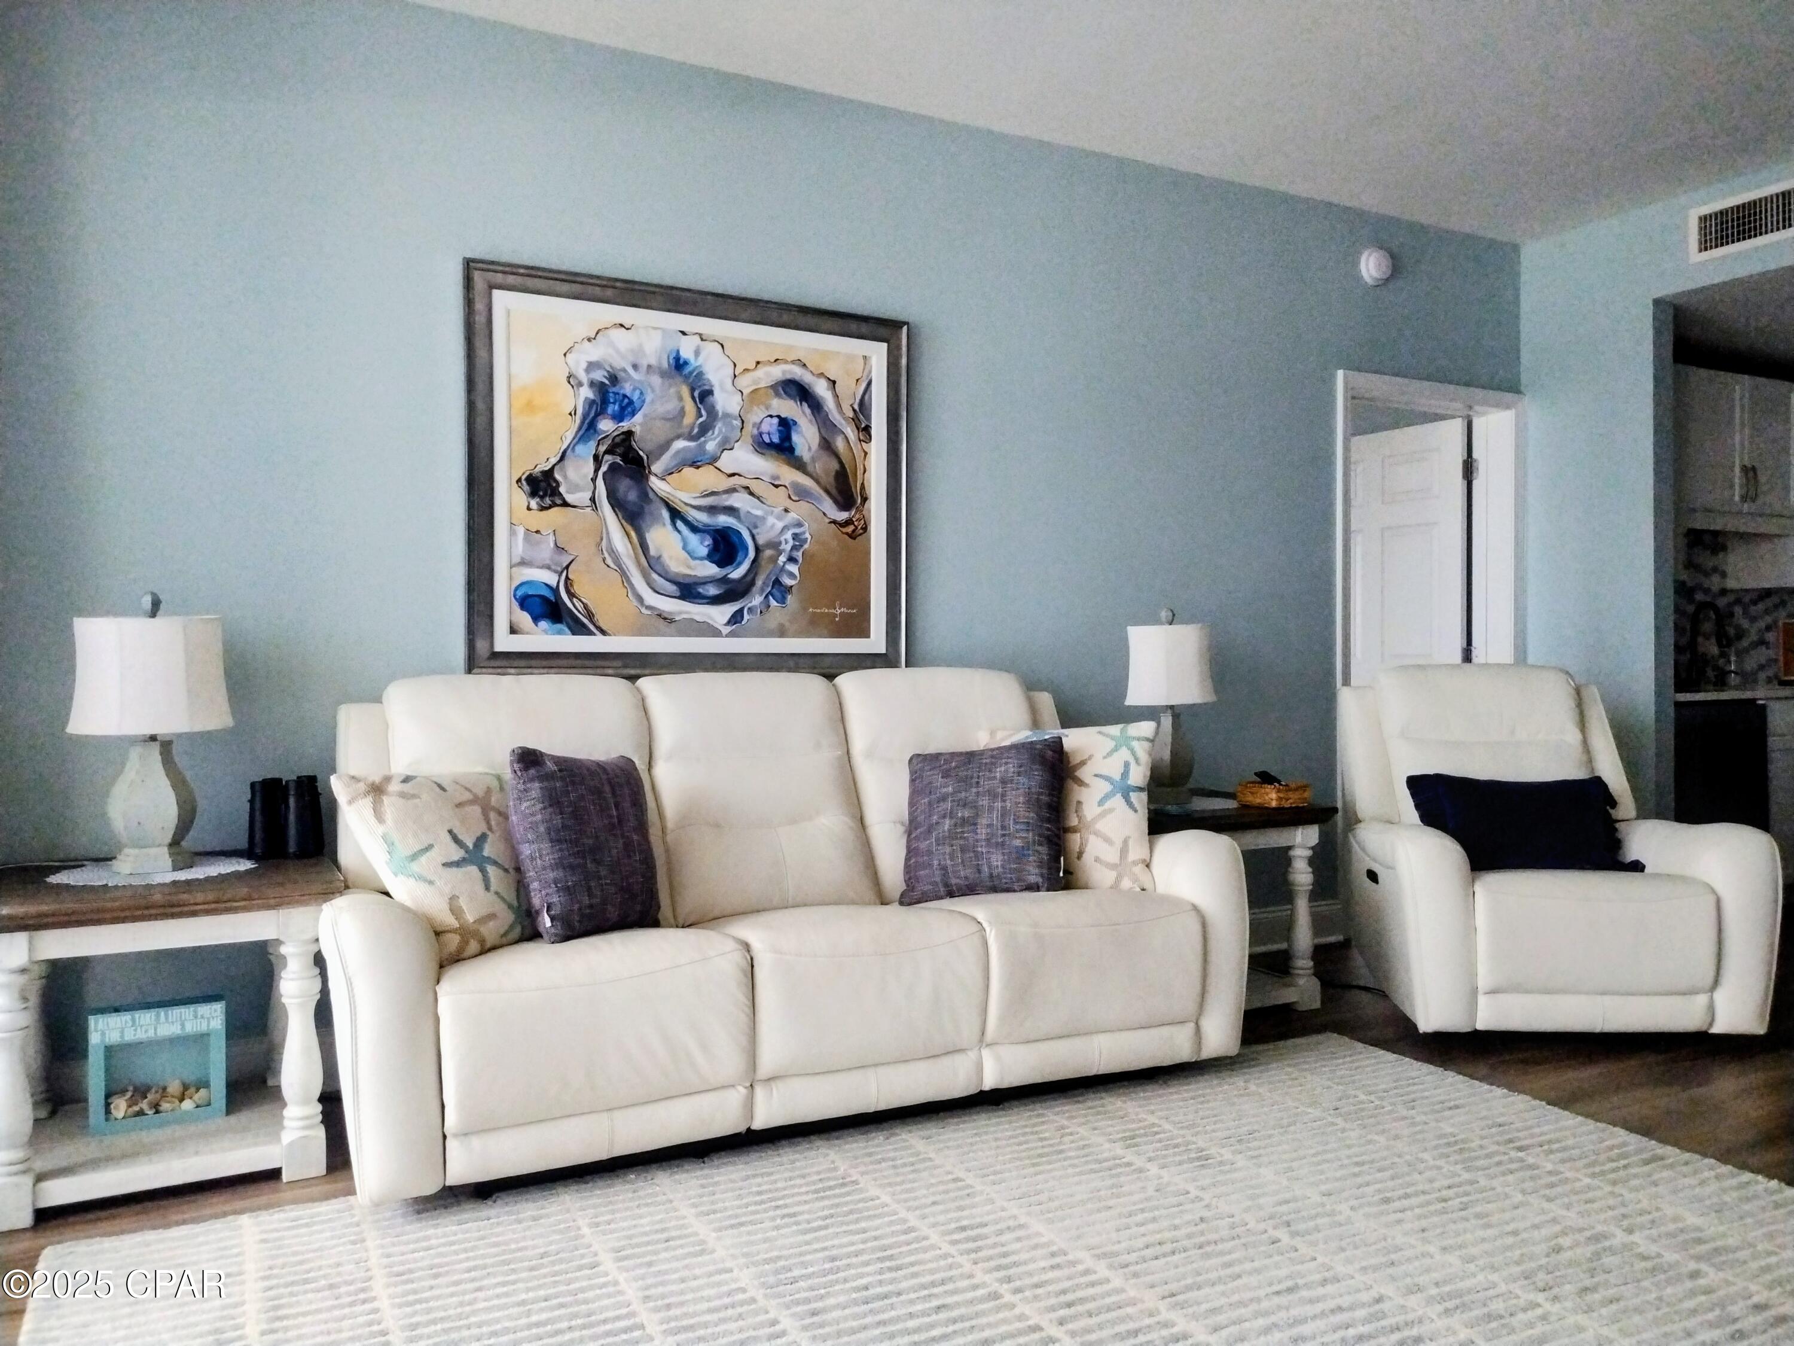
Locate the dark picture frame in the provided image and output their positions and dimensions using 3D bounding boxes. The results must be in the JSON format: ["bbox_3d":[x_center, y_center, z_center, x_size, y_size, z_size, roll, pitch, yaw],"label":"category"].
[{"bbox_3d":[-0.543,-0.535,3.690,1.300,1.095,0.045,0,1,-27],"label":"dark picture frame"}]

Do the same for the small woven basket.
[{"bbox_3d":[1.142,0.370,3.963,0.165,0.060,0.165,0,1,-27],"label":"small woven basket"}]

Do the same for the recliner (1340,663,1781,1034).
[{"bbox_3d":[1.907,0.491,3.955,1.000,1.020,0.950,0,1,4],"label":"recliner"}]

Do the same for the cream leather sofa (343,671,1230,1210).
[{"bbox_3d":[-0.281,0.506,3.255,2.180,1.015,0.950,0,1,-26],"label":"cream leather sofa"}]

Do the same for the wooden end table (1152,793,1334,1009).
[{"bbox_3d":[0.883,0.702,3.967,0.660,0.605,0.580,0,1,-27],"label":"wooden end table"}]

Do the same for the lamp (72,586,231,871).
[{"bbox_3d":[-1.583,0.122,2.751,0.300,0.593,0.290,0,1,-27],"label":"lamp"}]

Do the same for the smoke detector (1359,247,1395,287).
[{"bbox_3d":[1.824,-1.540,4.905,0.145,0.145,0.050,0,1,-27],"label":"smoke detector"}]

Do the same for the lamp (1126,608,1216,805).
[{"bbox_3d":[0.837,0.100,3.994,0.290,0.597,0.290,0,1,-27],"label":"lamp"}]

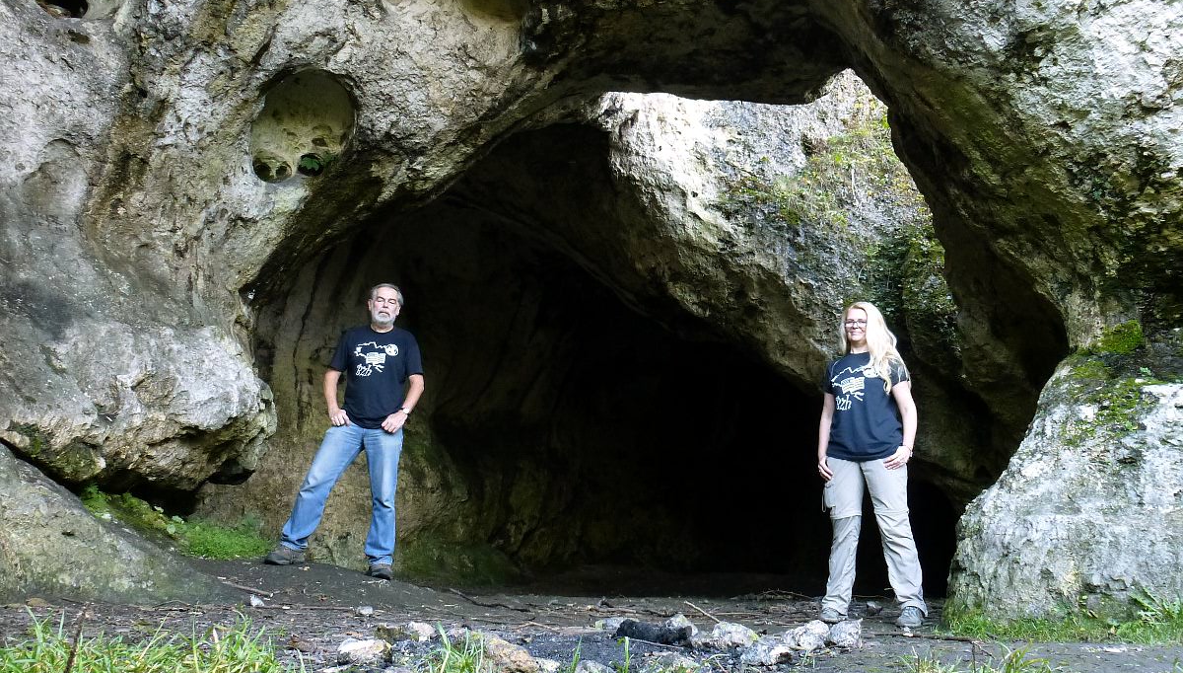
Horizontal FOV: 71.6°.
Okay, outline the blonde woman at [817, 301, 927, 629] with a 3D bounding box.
[{"bbox_3d":[1.492,0.669,4.408,0.520,1.670,0.360,-7,-14,29],"label":"blonde woman"}]

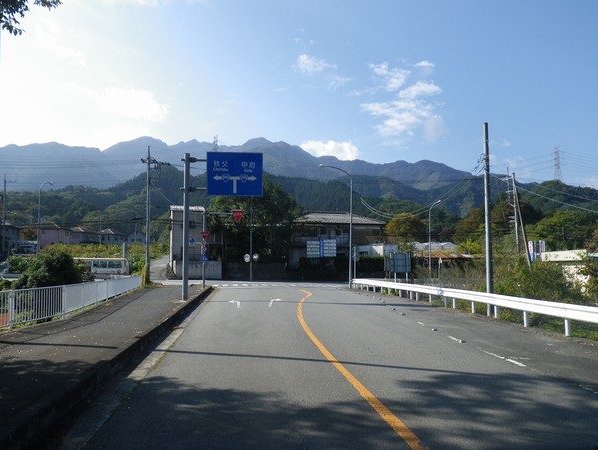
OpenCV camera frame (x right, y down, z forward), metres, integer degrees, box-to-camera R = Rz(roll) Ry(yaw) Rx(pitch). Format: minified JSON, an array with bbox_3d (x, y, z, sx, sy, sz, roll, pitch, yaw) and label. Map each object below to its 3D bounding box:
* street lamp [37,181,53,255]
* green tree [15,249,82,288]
[{"bbox_3d":[-26.640,0.289,51.000,1.600,9.830,0.500,0,-3,0],"label":"street lamp"},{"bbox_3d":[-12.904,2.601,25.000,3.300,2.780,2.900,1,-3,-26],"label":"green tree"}]

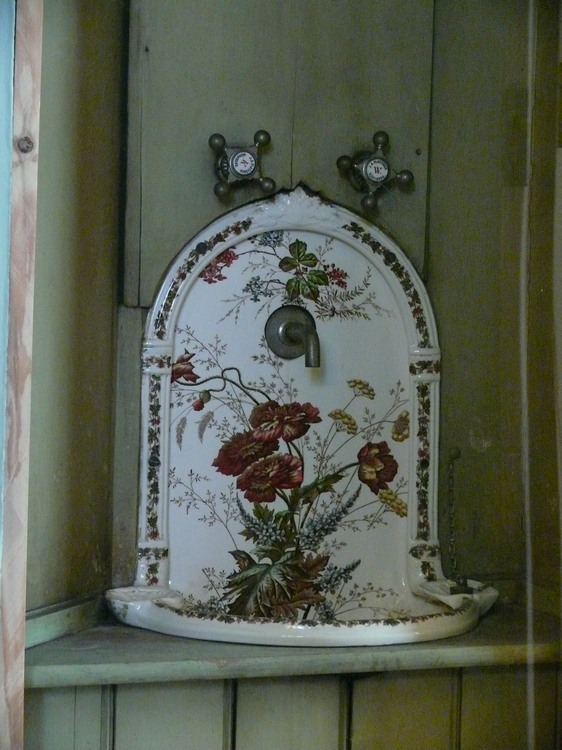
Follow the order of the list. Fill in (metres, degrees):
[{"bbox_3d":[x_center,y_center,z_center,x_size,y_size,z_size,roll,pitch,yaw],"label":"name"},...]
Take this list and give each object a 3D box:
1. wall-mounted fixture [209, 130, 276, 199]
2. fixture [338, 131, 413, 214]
[{"bbox_3d":[-0.047,-0.224,2.071,0.073,0.073,0.066,1,1,-15],"label":"wall-mounted fixture"},{"bbox_3d":[0.097,-0.221,2.106,0.086,0.087,0.066,1,1,-15],"label":"fixture"}]

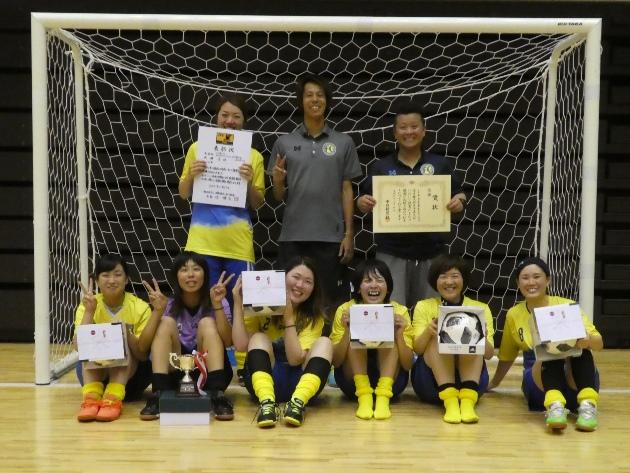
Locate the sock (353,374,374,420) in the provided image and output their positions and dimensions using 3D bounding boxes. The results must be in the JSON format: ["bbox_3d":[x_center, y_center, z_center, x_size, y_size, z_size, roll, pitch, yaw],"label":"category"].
[{"bbox_3d":[0.245,0.801,3.418,0.100,0.170,0.240,1,3,2],"label":"sock"}]

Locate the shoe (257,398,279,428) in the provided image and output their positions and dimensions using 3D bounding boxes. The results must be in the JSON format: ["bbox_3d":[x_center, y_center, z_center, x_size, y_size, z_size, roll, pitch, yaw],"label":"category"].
[{"bbox_3d":[-0.222,0.833,3.232,0.099,0.110,0.260,1,-4,0],"label":"shoe"}]

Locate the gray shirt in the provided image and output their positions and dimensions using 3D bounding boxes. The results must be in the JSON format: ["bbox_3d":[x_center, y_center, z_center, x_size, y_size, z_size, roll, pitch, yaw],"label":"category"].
[{"bbox_3d":[0.003,-0.319,3.906,0.545,0.690,0.270,1,3,0],"label":"gray shirt"}]

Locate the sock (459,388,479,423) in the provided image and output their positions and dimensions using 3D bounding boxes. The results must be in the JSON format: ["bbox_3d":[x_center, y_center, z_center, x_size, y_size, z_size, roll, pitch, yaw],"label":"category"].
[{"bbox_3d":[0.761,0.827,3.352,0.092,0.122,0.225,1,3,8],"label":"sock"}]

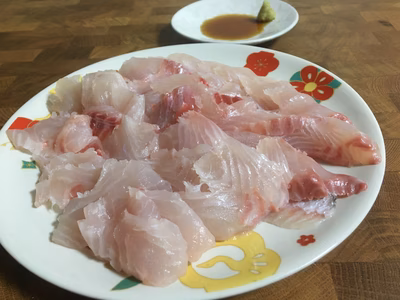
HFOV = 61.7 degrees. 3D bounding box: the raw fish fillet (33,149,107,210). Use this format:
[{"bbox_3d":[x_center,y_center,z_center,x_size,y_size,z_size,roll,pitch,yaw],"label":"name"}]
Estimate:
[{"bbox_3d":[-0.074,0.018,0.197,0.042,0.013,0.036,-10,41,-4],"label":"raw fish fillet"}]

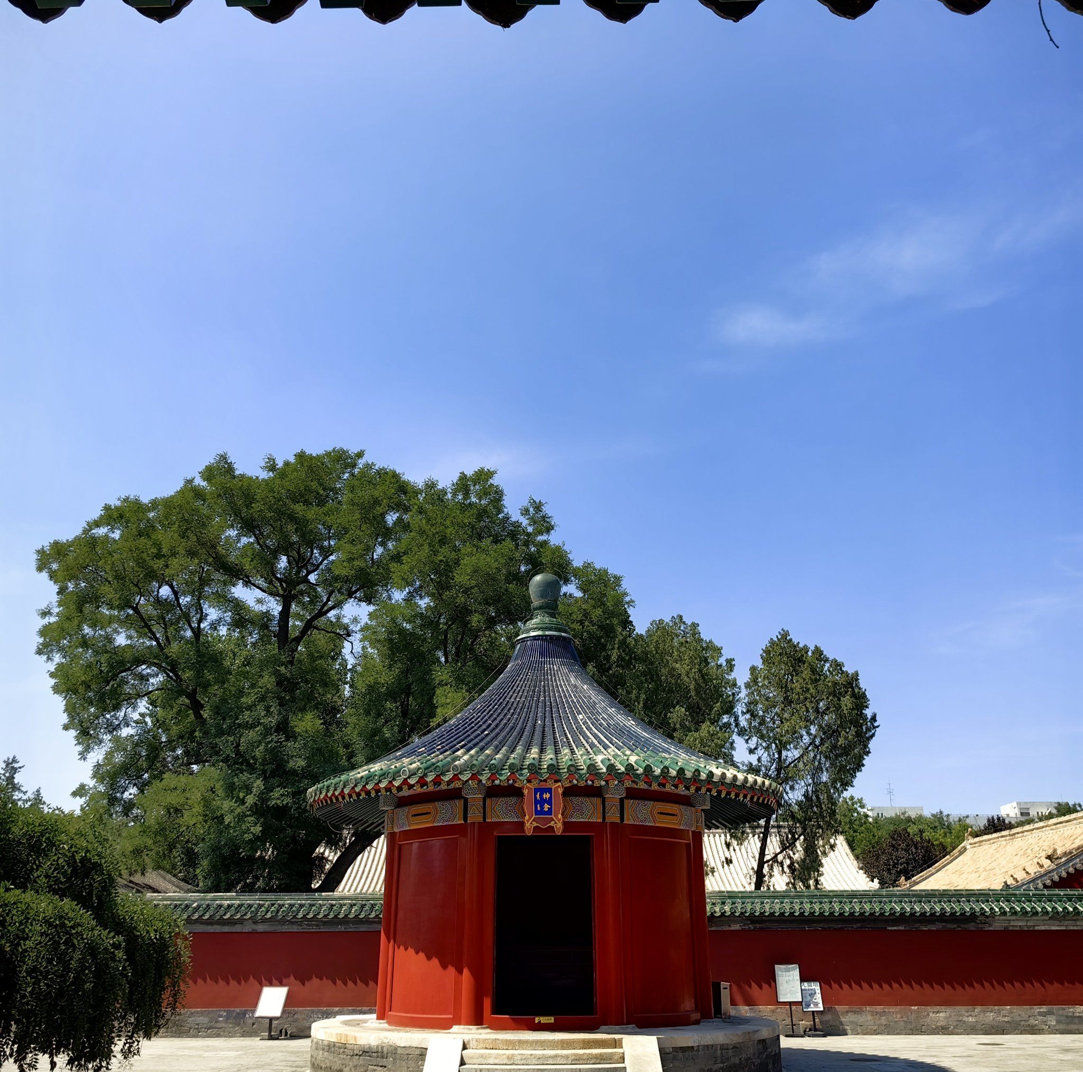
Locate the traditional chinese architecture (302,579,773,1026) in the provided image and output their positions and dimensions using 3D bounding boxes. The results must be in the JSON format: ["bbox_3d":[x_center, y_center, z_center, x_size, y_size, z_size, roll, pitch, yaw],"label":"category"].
[{"bbox_3d":[0.066,4.912,21.662,9.460,8.767,9.460,0,-21,0],"label":"traditional chinese architecture"}]

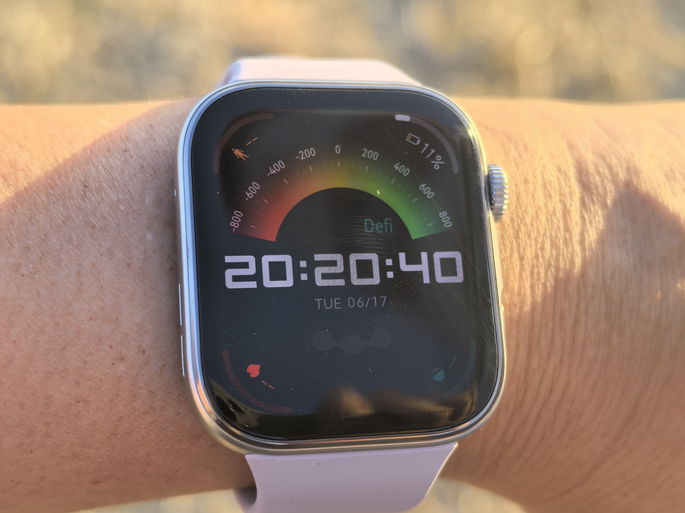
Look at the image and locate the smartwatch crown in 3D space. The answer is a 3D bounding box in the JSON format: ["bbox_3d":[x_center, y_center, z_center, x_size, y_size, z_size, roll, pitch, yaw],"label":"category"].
[{"bbox_3d":[0.019,-0.008,0.137,0.003,0.007,0.007,-1,77,-14],"label":"smartwatch crown"}]

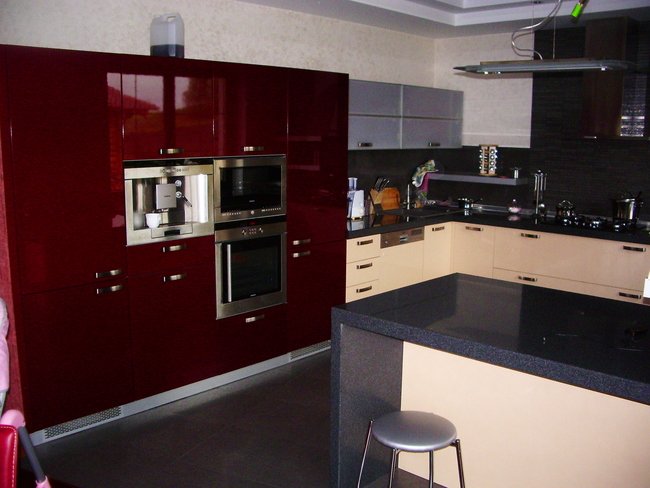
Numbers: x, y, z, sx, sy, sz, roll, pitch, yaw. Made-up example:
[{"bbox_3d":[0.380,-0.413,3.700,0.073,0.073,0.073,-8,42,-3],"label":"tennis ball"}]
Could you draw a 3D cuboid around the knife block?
[{"bbox_3d":[0.555,-0.394,6.030,0.170,0.240,0.200,10,13,43],"label":"knife block"}]

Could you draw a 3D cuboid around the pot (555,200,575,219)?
[{"bbox_3d":[2.088,-0.304,5.638,0.170,0.140,0.170,9,13,42],"label":"pot"}]

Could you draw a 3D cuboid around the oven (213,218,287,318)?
[{"bbox_3d":[-0.646,0.107,4.389,0.560,0.604,0.601,9,13,42],"label":"oven"}]

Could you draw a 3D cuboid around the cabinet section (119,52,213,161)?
[{"bbox_3d":[-1.077,-0.794,3.890,0.580,0.561,0.600,10,14,44],"label":"cabinet section"}]

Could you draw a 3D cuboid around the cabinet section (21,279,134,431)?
[{"bbox_3d":[-1.495,0.539,3.697,0.580,0.734,0.586,10,14,44],"label":"cabinet section"}]

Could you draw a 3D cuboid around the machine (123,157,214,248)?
[{"bbox_3d":[-1.018,-0.273,3.849,0.450,0.455,0.595,10,13,43],"label":"machine"}]

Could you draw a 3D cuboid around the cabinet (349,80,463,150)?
[{"bbox_3d":[0.538,-1.117,5.775,0.360,0.543,1.983,9,13,42],"label":"cabinet"}]

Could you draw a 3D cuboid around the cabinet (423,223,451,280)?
[{"bbox_3d":[0.789,0.143,6.011,0.570,0.720,0.420,10,13,43],"label":"cabinet"}]

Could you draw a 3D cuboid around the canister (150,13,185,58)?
[{"bbox_3d":[-0.914,-1.194,3.830,0.185,0.290,0.115,7,11,33],"label":"canister"}]

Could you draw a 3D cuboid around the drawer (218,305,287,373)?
[{"bbox_3d":[-0.659,0.586,4.556,0.540,0.367,0.600,10,14,44],"label":"drawer"}]

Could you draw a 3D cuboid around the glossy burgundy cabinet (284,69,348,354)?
[{"bbox_3d":[-0.261,-0.257,4.800,0.600,1.916,0.603,9,13,42],"label":"glossy burgundy cabinet"}]

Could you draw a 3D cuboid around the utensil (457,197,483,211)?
[{"bbox_3d":[1.402,-0.393,6.380,0.250,0.125,0.160,1,10,0],"label":"utensil"}]

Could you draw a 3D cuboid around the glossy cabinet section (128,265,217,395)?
[{"bbox_3d":[-1.089,0.473,4.115,0.580,0.734,0.600,10,14,44],"label":"glossy cabinet section"}]

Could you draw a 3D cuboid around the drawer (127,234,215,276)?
[{"bbox_3d":[-1.035,0.034,3.917,0.500,0.175,0.595,10,13,43],"label":"drawer"}]

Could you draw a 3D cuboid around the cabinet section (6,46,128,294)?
[{"bbox_3d":[-1.487,-0.407,3.529,0.580,1.206,0.586,10,14,44],"label":"cabinet section"}]

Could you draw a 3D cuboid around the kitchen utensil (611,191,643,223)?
[{"bbox_3d":[2.439,-0.303,5.320,0.250,0.220,0.210,5,11,24],"label":"kitchen utensil"}]

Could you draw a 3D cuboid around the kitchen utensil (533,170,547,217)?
[{"bbox_3d":[1.931,-0.452,5.920,0.130,0.400,0.130,4,10,18],"label":"kitchen utensil"}]

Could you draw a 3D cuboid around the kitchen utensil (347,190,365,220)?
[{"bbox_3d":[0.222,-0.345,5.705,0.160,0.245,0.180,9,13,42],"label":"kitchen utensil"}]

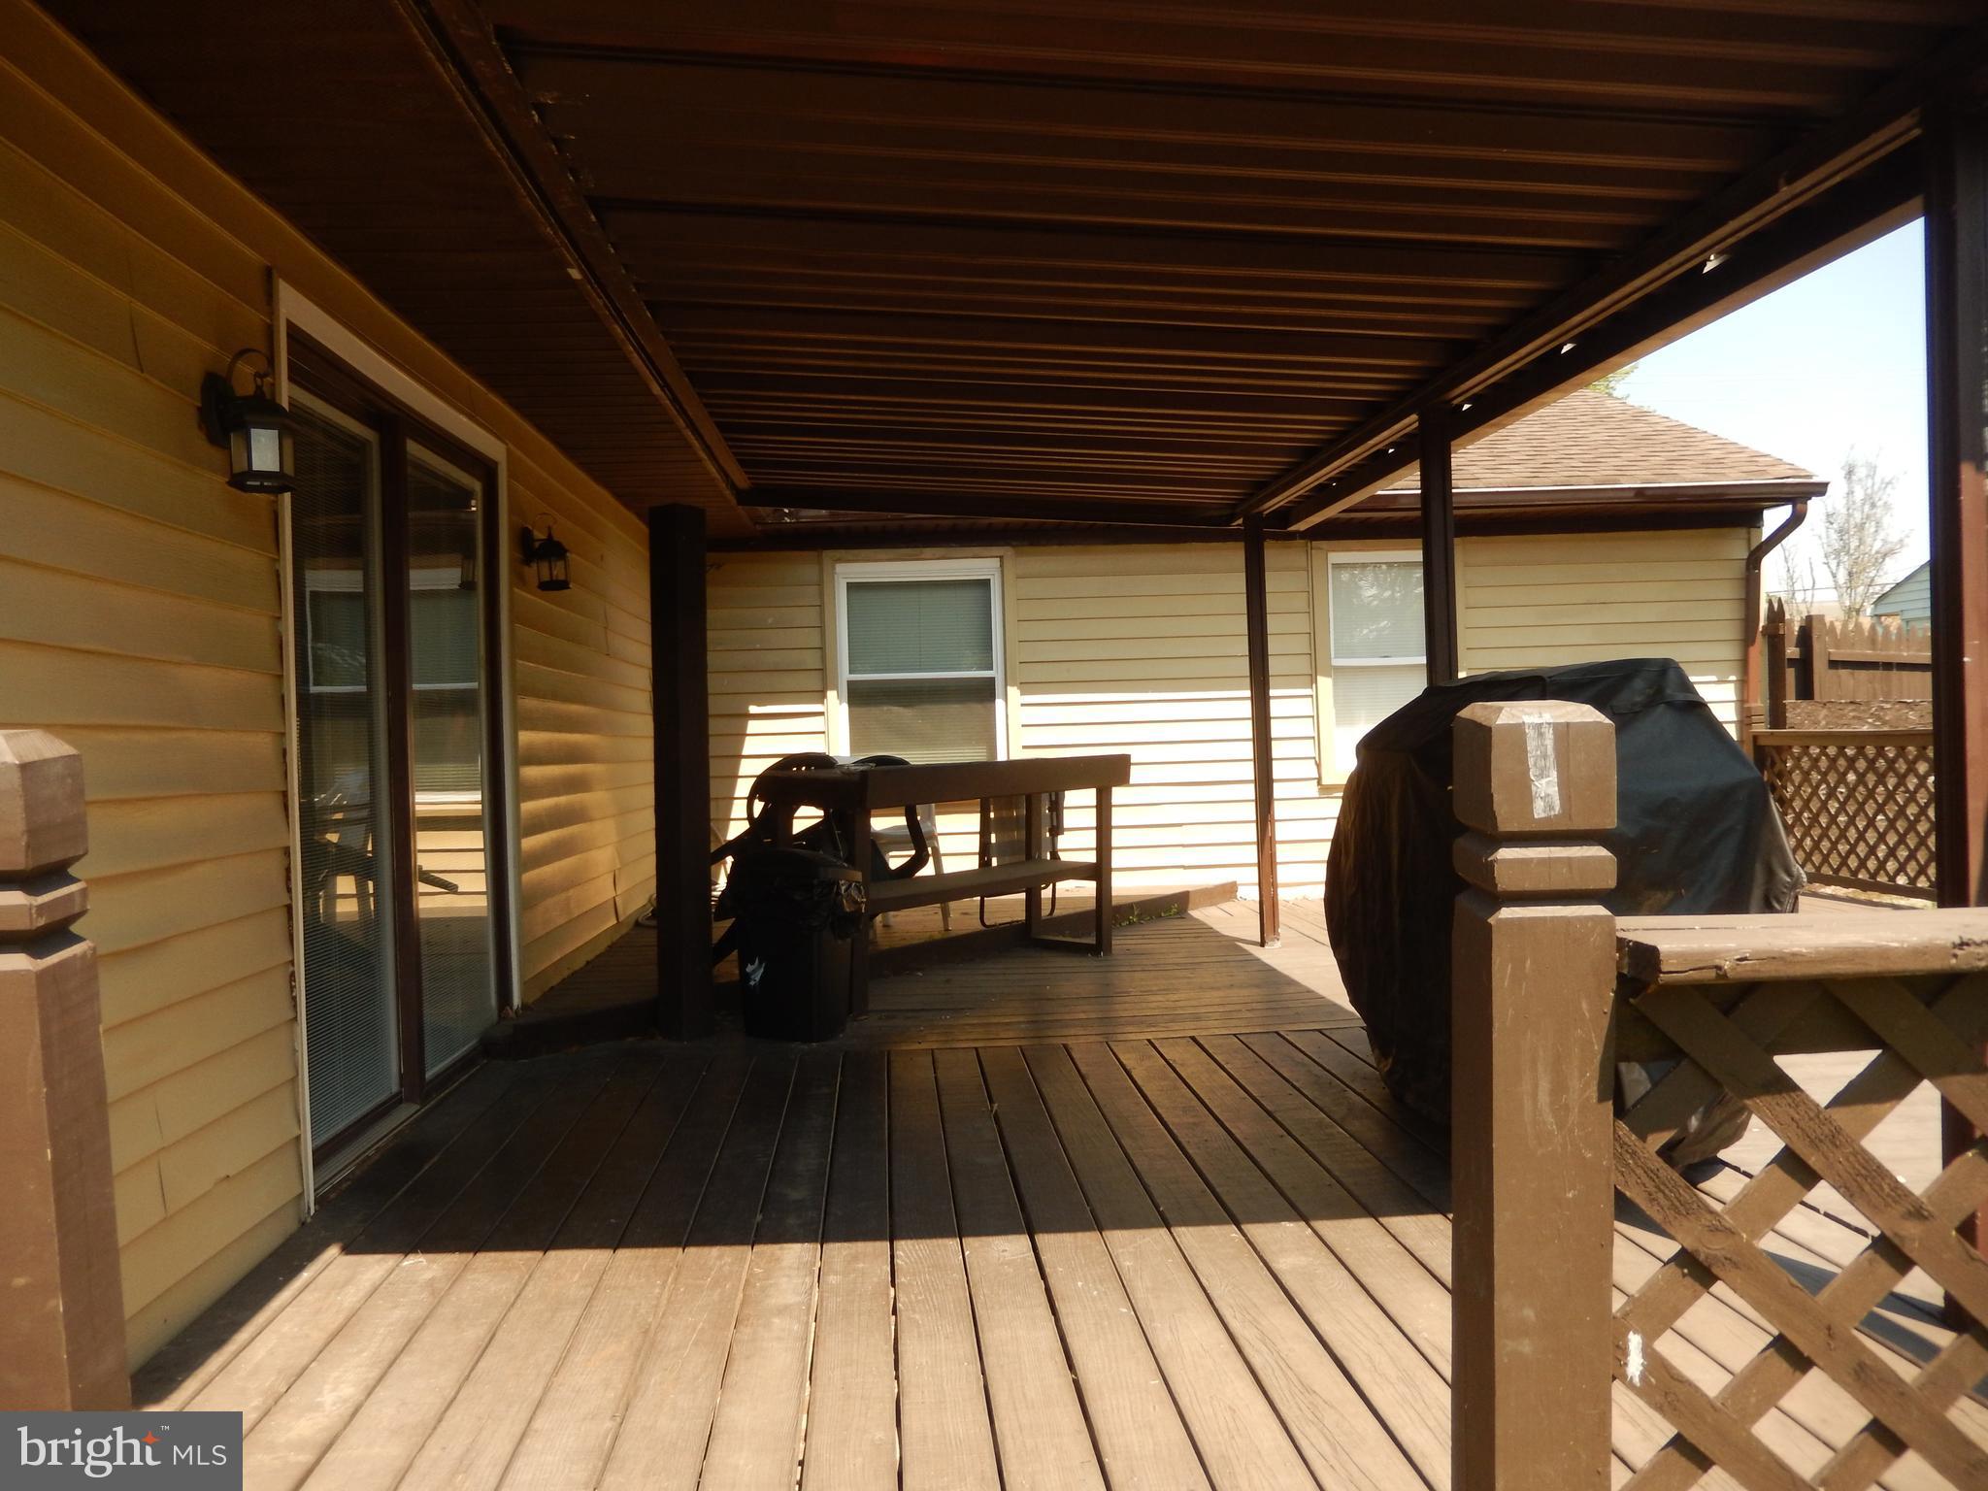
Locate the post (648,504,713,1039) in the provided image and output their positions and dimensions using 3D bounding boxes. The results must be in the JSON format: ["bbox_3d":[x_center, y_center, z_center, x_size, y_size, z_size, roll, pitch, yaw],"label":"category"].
[{"bbox_3d":[-1.147,0.094,5.206,0.145,1.890,0.145,-2,0,32],"label":"post"}]

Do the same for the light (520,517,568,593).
[{"bbox_3d":[-1.716,-0.744,5.521,0.175,0.285,0.130,-2,0,-4],"label":"light"}]

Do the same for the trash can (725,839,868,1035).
[{"bbox_3d":[-0.720,0.706,5.219,0.410,0.630,0.370,-2,0,20],"label":"trash can"}]

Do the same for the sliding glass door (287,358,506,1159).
[{"bbox_3d":[-1.707,0.017,4.263,0.110,2.020,1.800,-2,0,-4],"label":"sliding glass door"}]

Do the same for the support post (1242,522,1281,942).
[{"bbox_3d":[1.294,-0.081,6.988,0.076,2.080,0.076,-2,0,-4],"label":"support post"}]

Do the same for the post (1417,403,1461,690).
[{"bbox_3d":[1.460,-0.066,4.708,0.076,2.060,0.076,-2,0,-4],"label":"post"}]

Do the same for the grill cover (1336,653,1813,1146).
[{"bbox_3d":[1.413,0.378,3.769,0.710,1.140,1.240,-2,0,-4],"label":"grill cover"}]

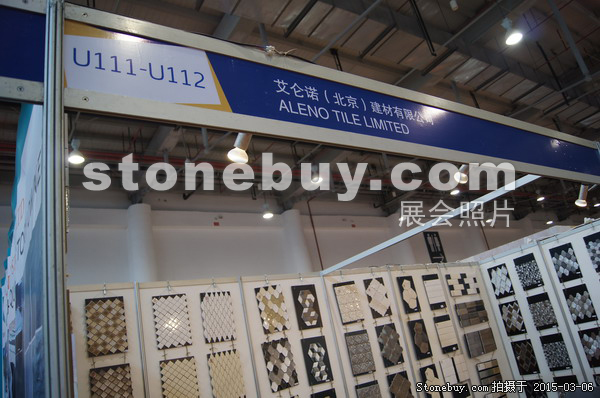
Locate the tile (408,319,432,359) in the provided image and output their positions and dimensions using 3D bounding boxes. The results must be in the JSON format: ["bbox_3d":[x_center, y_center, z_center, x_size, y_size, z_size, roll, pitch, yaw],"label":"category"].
[{"bbox_3d":[1.444,1.685,5.391,0.283,0.441,0.022,3,-25,-35],"label":"tile"}]

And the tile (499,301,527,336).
[{"bbox_3d":[2.936,1.649,6.185,0.022,0.436,0.288,3,-25,-35],"label":"tile"}]

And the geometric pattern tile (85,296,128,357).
[{"bbox_3d":[-1.543,1.018,3.593,0.292,0.449,0.020,3,-23,-36],"label":"geometric pattern tile"}]

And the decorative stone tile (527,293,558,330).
[{"bbox_3d":[3.193,1.475,5.914,0.020,0.433,0.296,3,-23,-34],"label":"decorative stone tile"}]

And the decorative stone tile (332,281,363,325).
[{"bbox_3d":[0.538,1.157,5.038,0.307,0.440,0.020,0,-21,-37],"label":"decorative stone tile"}]

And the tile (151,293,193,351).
[{"bbox_3d":[-1.105,1.062,3.899,0.300,0.449,0.020,3,-23,-36],"label":"tile"}]

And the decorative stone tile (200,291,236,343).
[{"bbox_3d":[-0.756,1.090,4.146,0.302,0.450,0.020,3,-23,-36],"label":"decorative stone tile"}]

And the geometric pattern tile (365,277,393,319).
[{"bbox_3d":[0.927,1.183,5.359,0.310,0.453,0.020,3,-23,-36],"label":"geometric pattern tile"}]

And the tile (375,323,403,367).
[{"bbox_3d":[1.020,1.668,5.143,0.302,0.440,0.020,2,-23,-36],"label":"tile"}]

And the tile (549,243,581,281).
[{"bbox_3d":[3.371,0.809,5.695,0.020,0.436,0.292,3,-23,-34],"label":"tile"}]

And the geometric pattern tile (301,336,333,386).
[{"bbox_3d":[0.174,1.617,4.504,0.297,0.440,0.022,3,-25,-35],"label":"geometric pattern tile"}]

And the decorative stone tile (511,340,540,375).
[{"bbox_3d":[3.139,2.204,6.243,0.020,0.440,0.290,2,-23,-34],"label":"decorative stone tile"}]

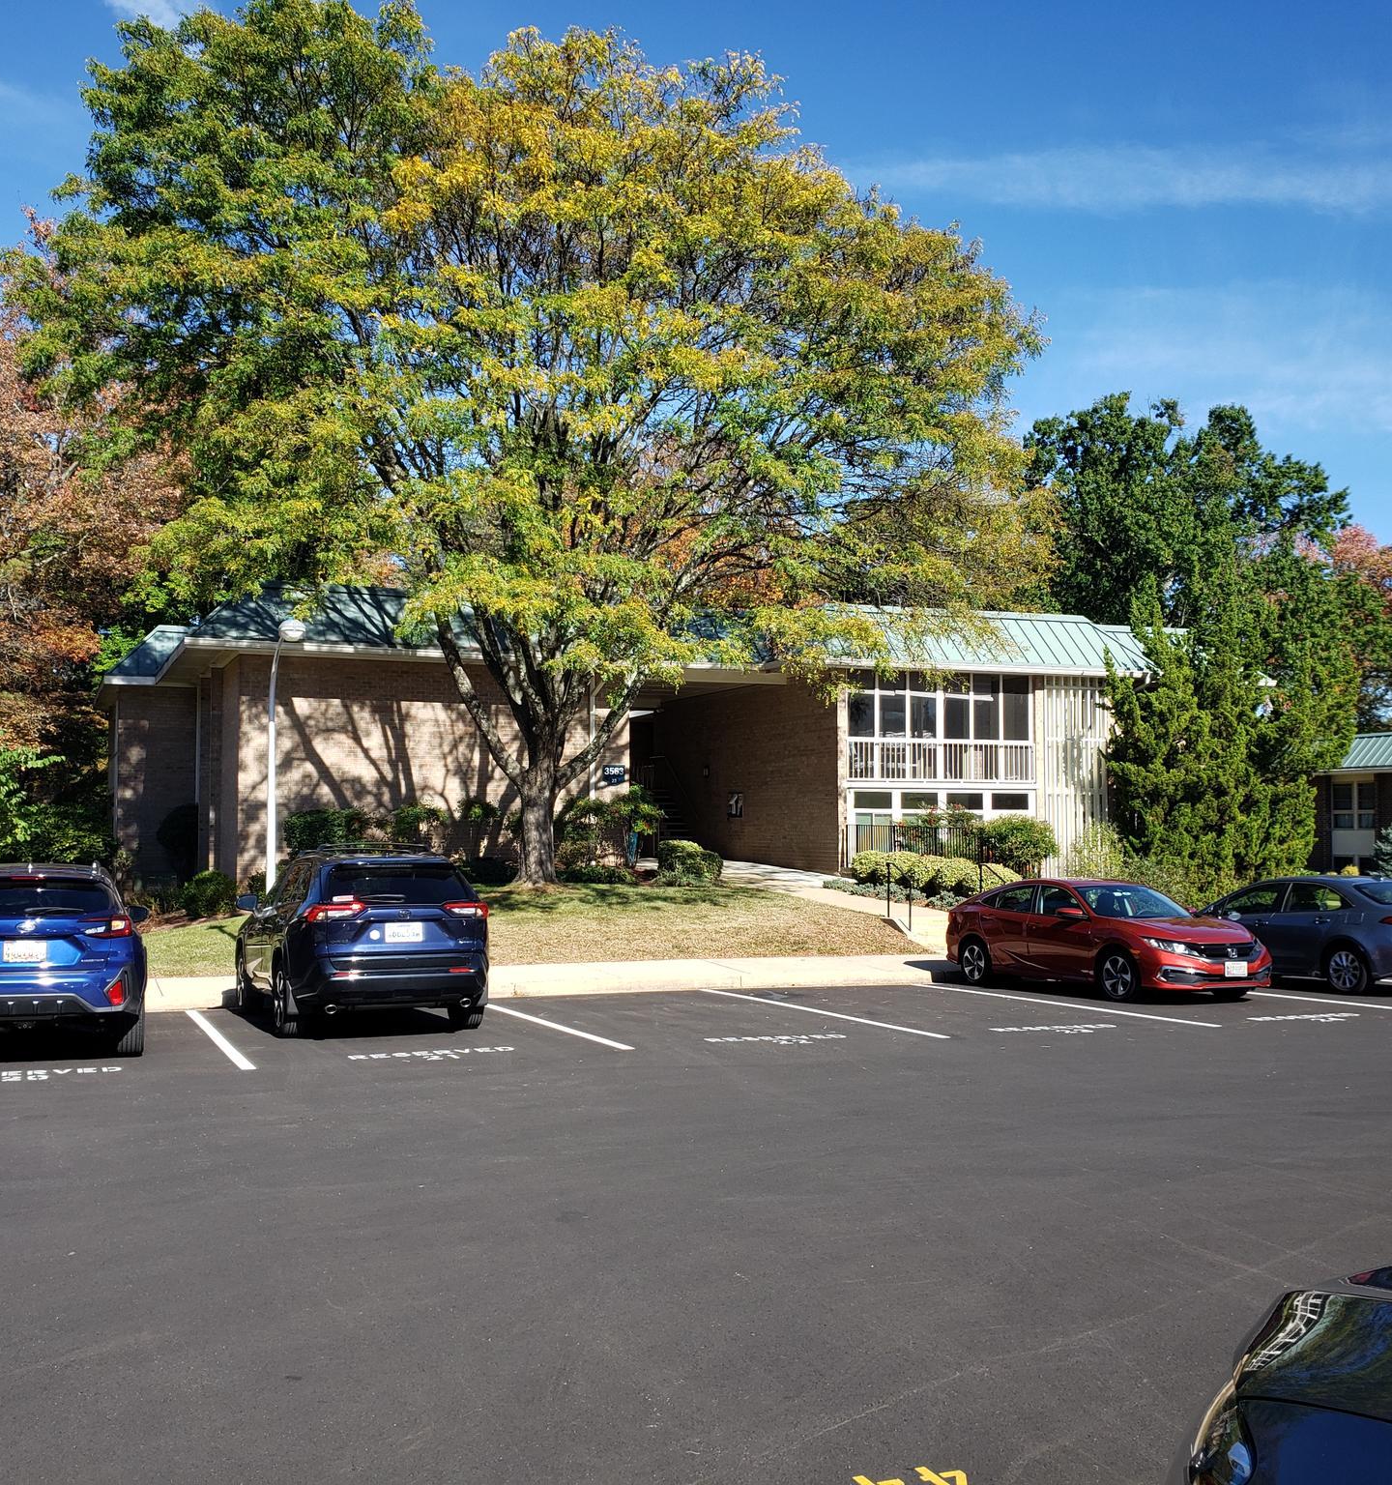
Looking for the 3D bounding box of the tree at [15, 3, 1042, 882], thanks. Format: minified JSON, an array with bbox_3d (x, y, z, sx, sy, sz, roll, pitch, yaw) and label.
[{"bbox_3d":[-3.077,-5.648,28.215,18.000,16.600,15.500,0,-4,-6],"label":"tree"}]

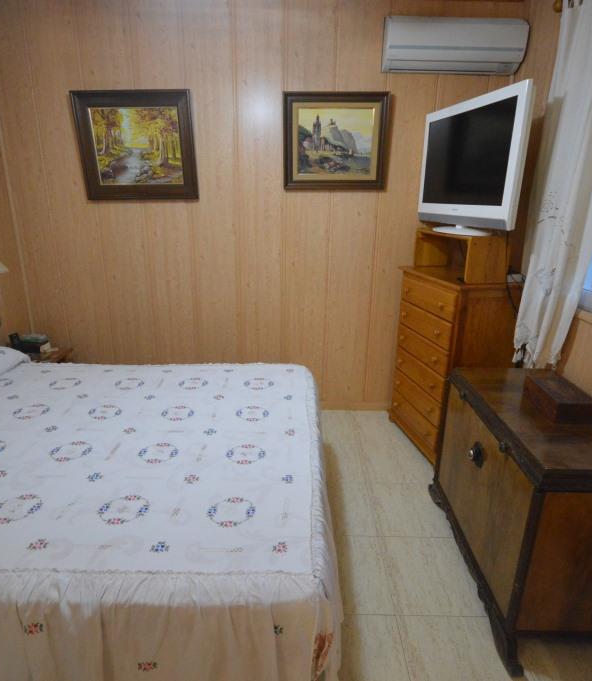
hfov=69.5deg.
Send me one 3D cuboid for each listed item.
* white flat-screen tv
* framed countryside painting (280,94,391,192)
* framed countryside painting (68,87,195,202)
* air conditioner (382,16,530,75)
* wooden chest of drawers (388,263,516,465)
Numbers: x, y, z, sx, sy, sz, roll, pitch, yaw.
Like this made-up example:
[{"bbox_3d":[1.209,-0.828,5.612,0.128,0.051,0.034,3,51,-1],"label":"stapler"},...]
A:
[{"bbox_3d":[0.944,-0.925,2.325,0.255,0.668,0.918,-4,19,-11],"label":"white flat-screen tv"},{"bbox_3d":[0.249,-1.224,2.641,0.643,0.556,0.046,1,19,1],"label":"framed countryside painting"},{"bbox_3d":[-1.002,-1.215,2.682,0.721,0.632,0.046,1,19,1],"label":"framed countryside painting"},{"bbox_3d":[0.882,-1.681,2.388,0.755,0.281,0.194,1,19,1],"label":"air conditioner"},{"bbox_3d":[0.958,0.137,2.683,0.428,1.102,0.658,-5,19,-14],"label":"wooden chest of drawers"}]

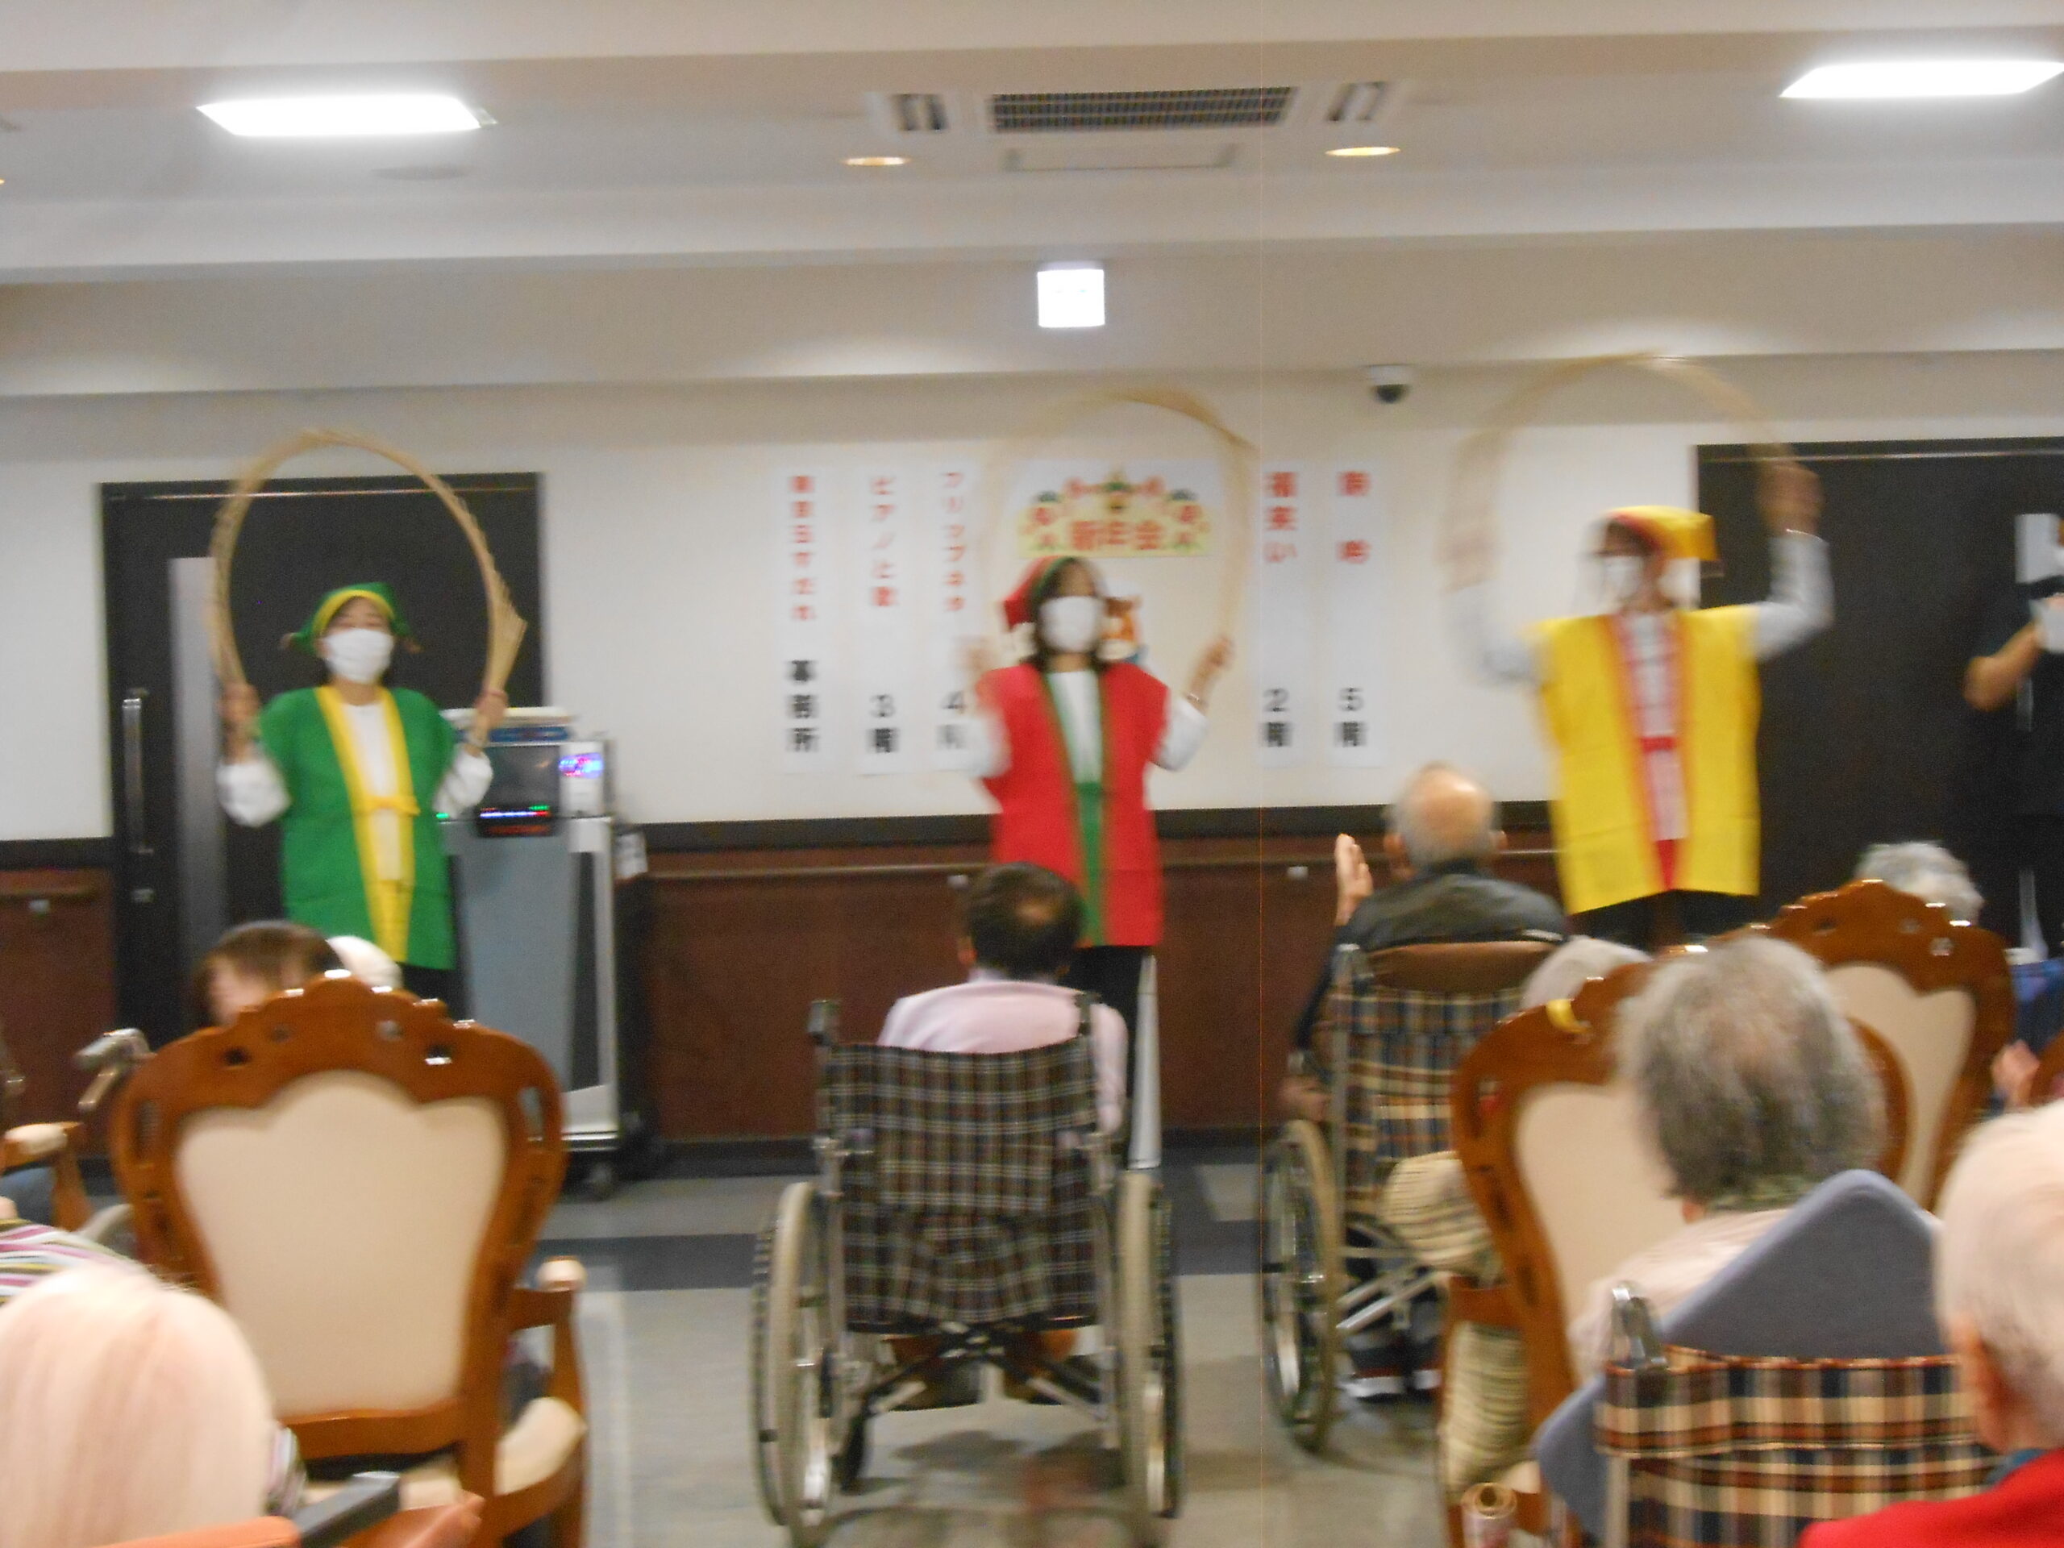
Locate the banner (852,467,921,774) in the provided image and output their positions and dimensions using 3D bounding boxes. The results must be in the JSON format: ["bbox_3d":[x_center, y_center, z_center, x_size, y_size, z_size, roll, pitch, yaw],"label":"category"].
[{"bbox_3d":[-0.410,-0.424,10.392,0.152,0.840,0.010,-1,2,0],"label":"banner"}]

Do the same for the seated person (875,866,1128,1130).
[{"bbox_3d":[-0.021,0.631,6.217,0.480,1.020,0.800,-1,2,4],"label":"seated person"}]

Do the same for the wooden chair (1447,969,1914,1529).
[{"bbox_3d":[0.756,0.726,4.790,0.580,1.050,0.620,-1,2,-3],"label":"wooden chair"}]

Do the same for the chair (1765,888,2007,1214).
[{"bbox_3d":[1.115,0.684,5.729,0.580,1.050,0.620,-2,2,-15],"label":"chair"}]

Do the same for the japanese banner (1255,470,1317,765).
[{"bbox_3d":[0.710,-0.442,10.570,0.180,0.855,0.012,-1,2,0],"label":"japanese banner"}]

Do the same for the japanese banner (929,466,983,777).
[{"bbox_3d":[-0.212,-0.435,10.393,0.152,0.840,0.010,-1,2,0],"label":"japanese banner"}]

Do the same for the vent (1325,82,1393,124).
[{"bbox_3d":[0.585,-1.210,6.782,0.100,0.030,0.500,-1,2,0],"label":"vent"}]

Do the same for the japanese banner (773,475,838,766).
[{"bbox_3d":[-0.629,-0.426,10.390,0.152,0.840,0.010,-1,2,0],"label":"japanese banner"}]

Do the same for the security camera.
[{"bbox_3d":[0.934,-1.016,9.800,0.125,0.100,0.125,-1,2,0],"label":"security camera"}]

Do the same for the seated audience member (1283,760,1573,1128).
[{"bbox_3d":[0.662,0.574,6.836,0.540,1.210,0.780,-1,2,-6],"label":"seated audience member"}]

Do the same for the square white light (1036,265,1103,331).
[{"bbox_3d":[0.085,-1.037,8.150,0.147,0.147,0.060,-1,2,0],"label":"square white light"}]

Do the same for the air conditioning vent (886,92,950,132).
[{"bbox_3d":[-0.203,-1.198,6.750,0.100,0.040,0.480,-1,2,0],"label":"air conditioning vent"}]

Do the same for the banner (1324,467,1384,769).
[{"bbox_3d":[0.893,-0.438,10.402,0.152,0.840,0.010,-1,2,0],"label":"banner"}]

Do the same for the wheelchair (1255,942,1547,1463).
[{"bbox_3d":[0.741,0.726,6.851,0.630,0.900,1.000,-1,2,-6],"label":"wheelchair"}]

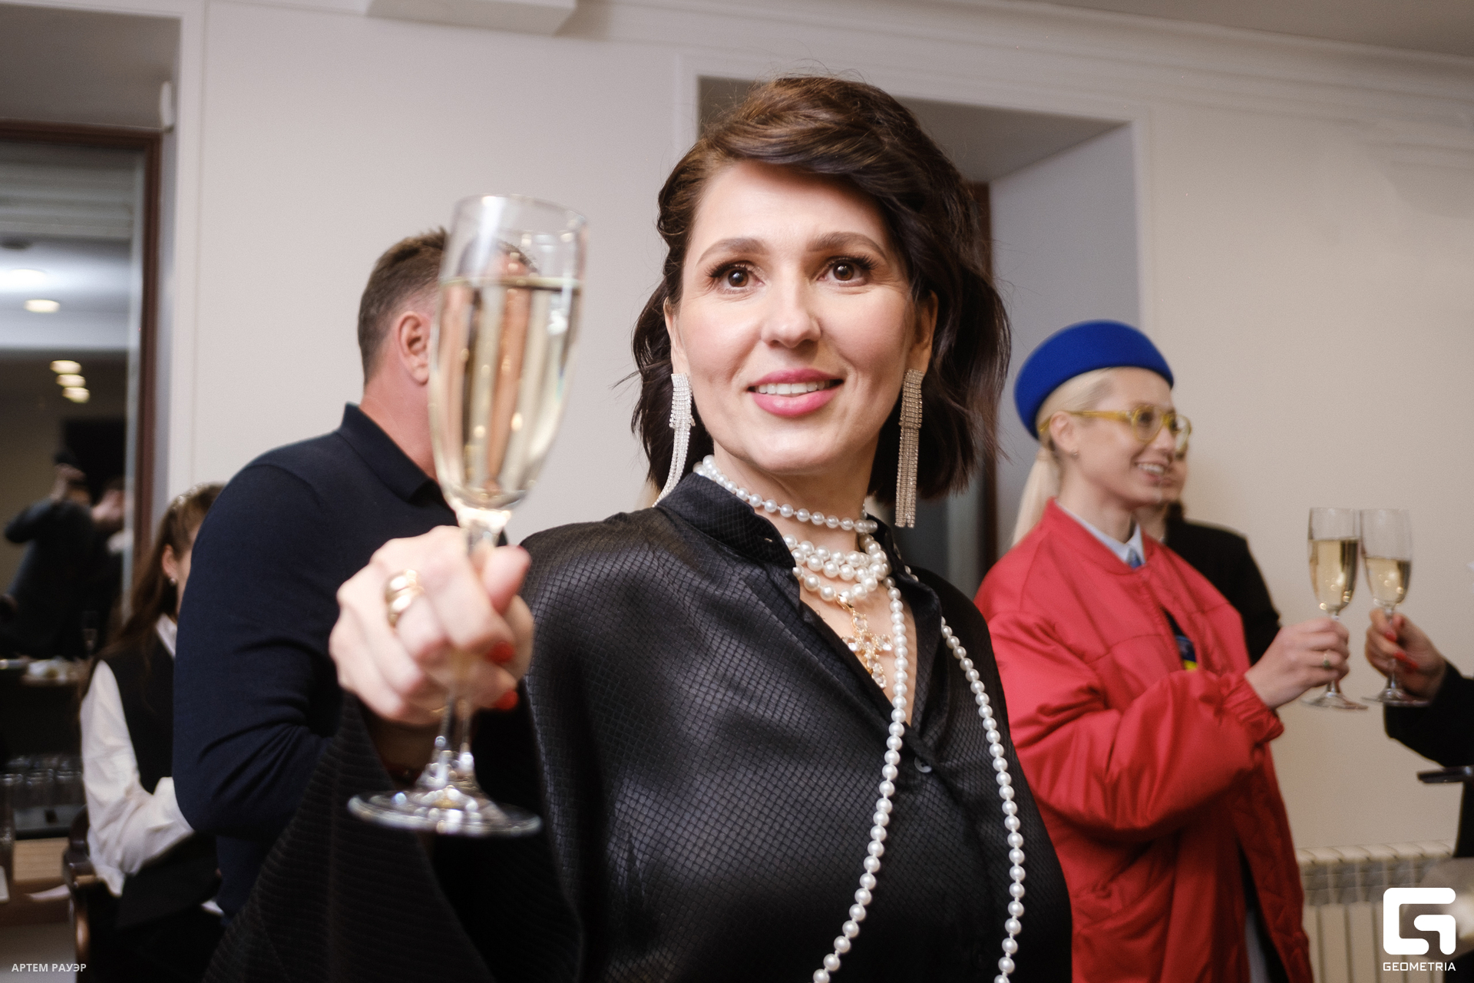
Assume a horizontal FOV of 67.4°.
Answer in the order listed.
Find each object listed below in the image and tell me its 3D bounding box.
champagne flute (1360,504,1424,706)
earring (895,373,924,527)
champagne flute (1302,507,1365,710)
[{"bbox_3d":[0.728,0.127,1.230,0.065,0.213,0.065,0,-5,0],"label":"champagne flute"},{"bbox_3d":[0.107,-0.027,0.680,0.015,0.098,0.007,6,-5,-20],"label":"earring"},{"bbox_3d":[0.666,0.128,1.230,0.065,0.216,0.065,3,-5,0],"label":"champagne flute"}]

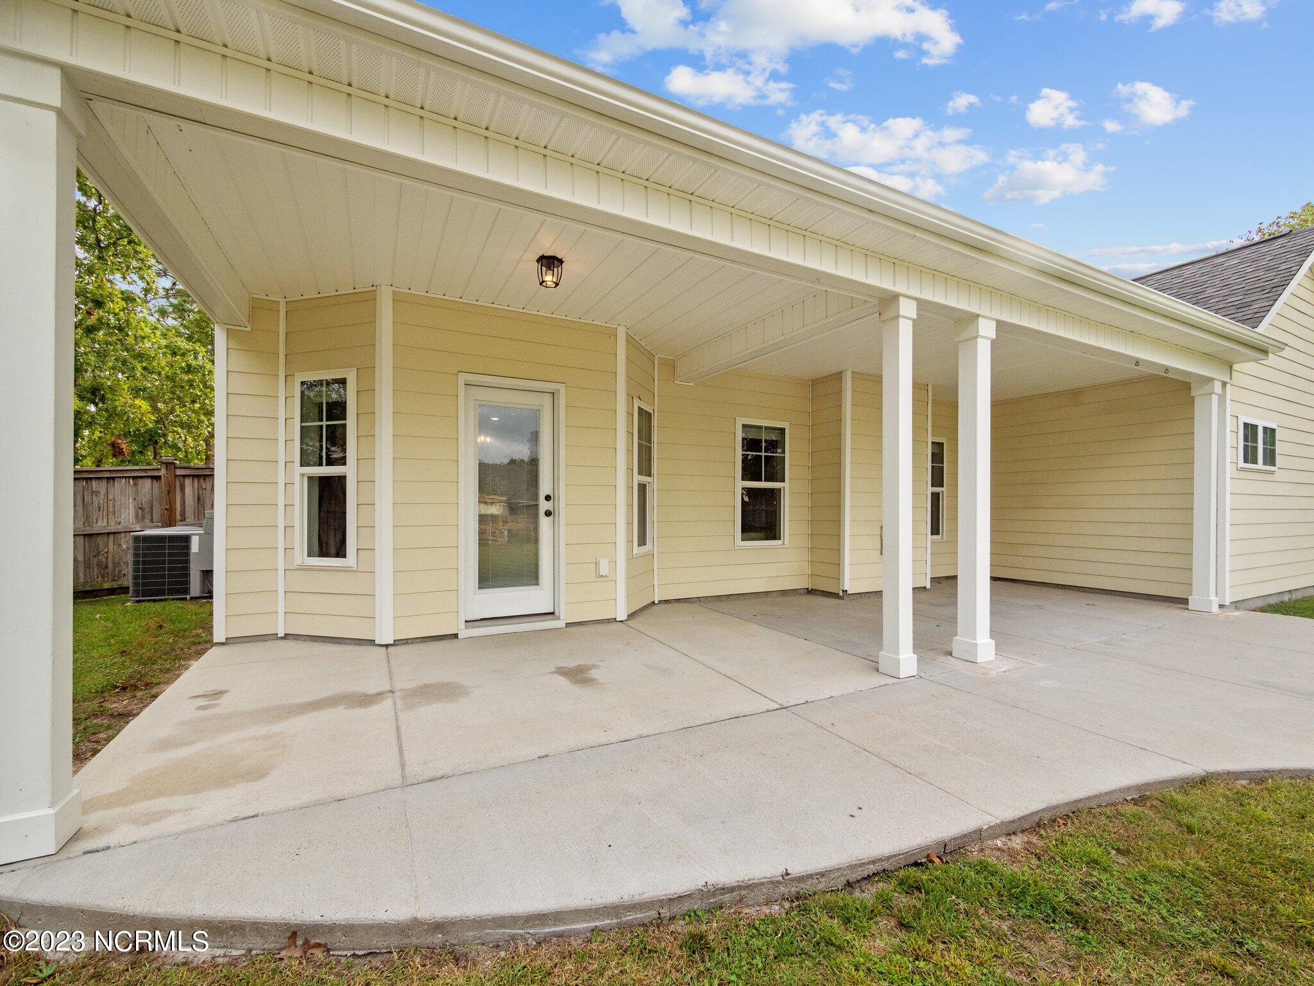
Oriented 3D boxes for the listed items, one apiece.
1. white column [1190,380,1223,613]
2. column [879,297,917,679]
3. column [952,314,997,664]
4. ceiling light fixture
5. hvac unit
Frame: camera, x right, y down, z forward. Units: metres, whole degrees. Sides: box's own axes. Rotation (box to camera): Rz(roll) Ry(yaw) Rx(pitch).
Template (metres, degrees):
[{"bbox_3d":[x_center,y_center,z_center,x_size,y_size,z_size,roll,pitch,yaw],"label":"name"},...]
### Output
[{"bbox_3d":[5.964,0.049,5.772,0.180,2.464,0.180,1,-1,-27],"label":"white column"},{"bbox_3d":[1.596,-0.032,3.530,0.170,2.464,0.170,1,-1,-27],"label":"column"},{"bbox_3d":[2.336,-0.018,3.914,0.180,2.464,0.180,1,-1,-27],"label":"column"},{"bbox_3d":[-0.737,-1.523,3.667,0.178,0.180,0.178,1,-1,-27],"label":"ceiling light fixture"},{"bbox_3d":[-6.360,0.912,7.152,0.820,0.860,0.820,1,-1,-27],"label":"hvac unit"}]

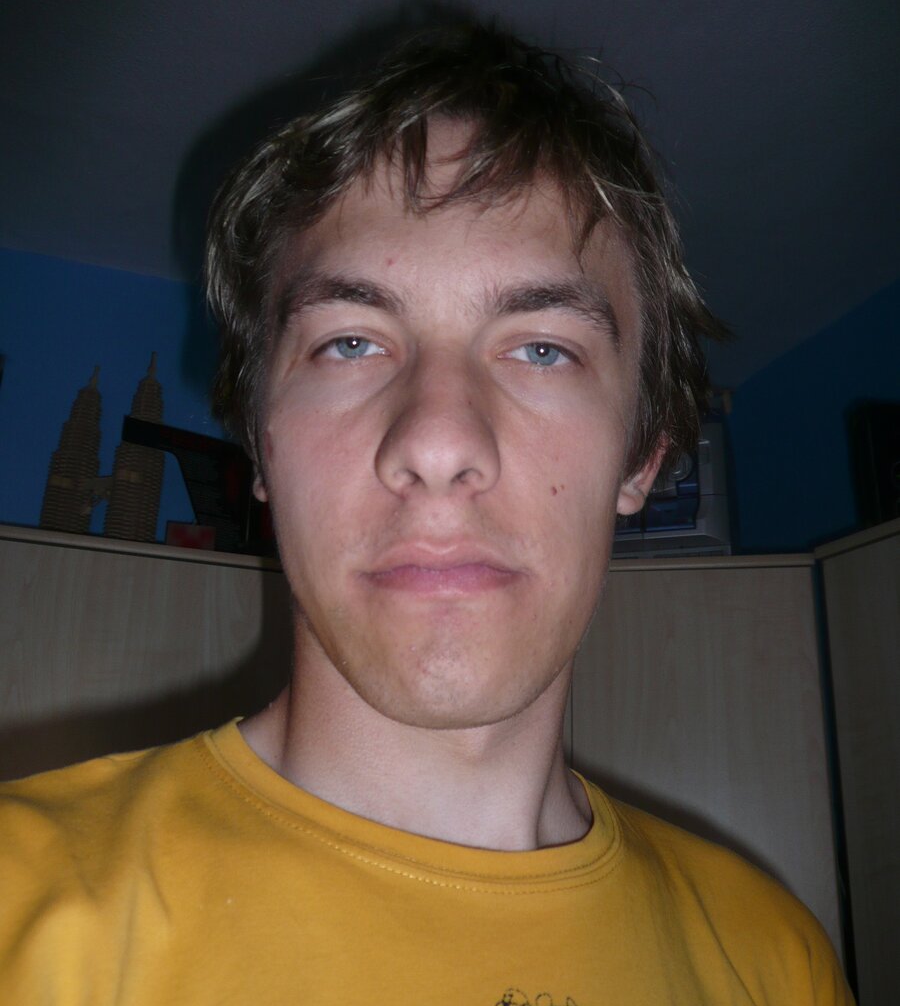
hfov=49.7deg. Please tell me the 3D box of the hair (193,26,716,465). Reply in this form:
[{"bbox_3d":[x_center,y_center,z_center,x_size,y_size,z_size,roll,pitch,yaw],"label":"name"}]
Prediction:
[{"bbox_3d":[0.008,-0.092,0.422,0.212,0.200,0.210,2,-8,5],"label":"hair"}]

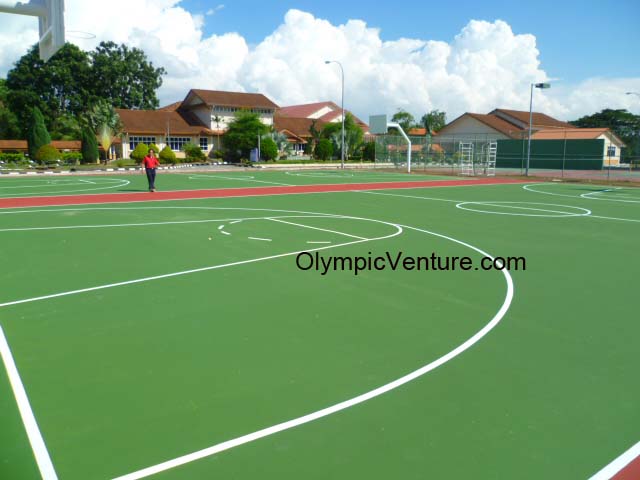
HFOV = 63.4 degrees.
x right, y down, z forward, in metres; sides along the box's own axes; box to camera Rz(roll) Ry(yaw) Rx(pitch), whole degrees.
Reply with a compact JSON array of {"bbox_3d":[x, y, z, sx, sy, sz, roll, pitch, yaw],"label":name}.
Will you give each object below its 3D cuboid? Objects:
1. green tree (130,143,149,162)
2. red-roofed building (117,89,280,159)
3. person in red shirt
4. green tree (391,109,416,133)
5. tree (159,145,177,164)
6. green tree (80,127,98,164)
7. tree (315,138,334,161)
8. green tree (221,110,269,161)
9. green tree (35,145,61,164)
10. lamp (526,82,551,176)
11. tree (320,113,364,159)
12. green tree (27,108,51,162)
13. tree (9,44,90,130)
[{"bbox_3d":[-18.254,-8.772,52.500,1.771,1.998,1.771,0,9,0],"label":"green tree"},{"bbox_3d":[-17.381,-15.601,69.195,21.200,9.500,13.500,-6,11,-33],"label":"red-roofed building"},{"bbox_3d":[-6.284,-2.582,19.190,0.600,1.600,0.420,-2,10,-14],"label":"person in red shirt"},{"bbox_3d":[12.961,-16.423,80.366,4.350,7.760,4.350,1,10,0],"label":"green tree"},{"bbox_3d":[-15.734,-8.810,53.500,1.754,1.985,1.754,0,9,0],"label":"tree"},{"bbox_3d":[-24.108,-9.925,54.147,1.880,3.810,1.880,1,10,0],"label":"green tree"},{"bbox_3d":[0.531,-10.643,61.080,2.180,2.620,2.180,1,10,0],"label":"tree"},{"bbox_3d":[-7.715,-10.769,53.975,4.900,5.320,4.660,-1,10,-8],"label":"green tree"},{"bbox_3d":[-24.671,-7.808,47.000,2.246,1.610,2.246,0,9,0],"label":"green tree"},{"bbox_3d":[15.926,-8.026,37.938,1.760,6.590,0.450,-3,10,-22],"label":"lamp"},{"bbox_3d":[2.686,-12.364,61.801,5.370,5.560,5.370,1,10,0],"label":"tree"},{"bbox_3d":[-28.289,-10.502,52.030,2.410,5.670,2.410,1,10,0],"label":"green tree"},{"bbox_3d":[-37.052,-18.903,70.913,11.780,15.030,11.190,-4,11,-27],"label":"tree"}]

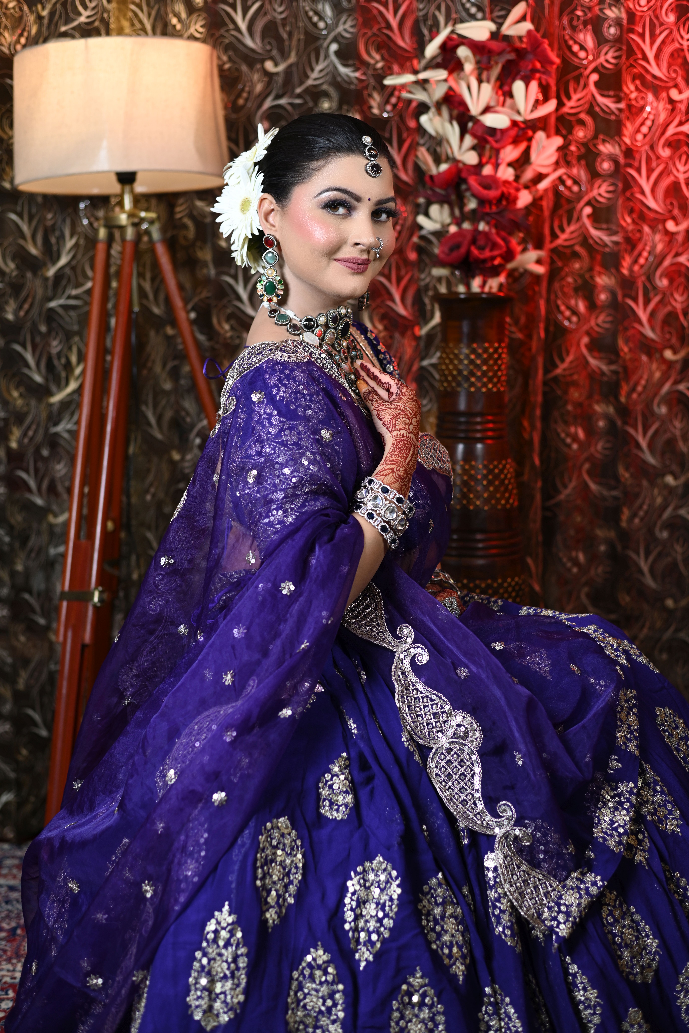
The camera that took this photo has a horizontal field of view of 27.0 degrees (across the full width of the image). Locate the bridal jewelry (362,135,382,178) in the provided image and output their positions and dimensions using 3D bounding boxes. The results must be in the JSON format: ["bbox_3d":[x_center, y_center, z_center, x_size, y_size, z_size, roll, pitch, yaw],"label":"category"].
[{"bbox_3d":[0.034,-0.445,1.775,0.022,0.056,0.012,-9,-17,-33],"label":"bridal jewelry"}]

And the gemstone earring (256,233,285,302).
[{"bbox_3d":[-0.092,-0.308,1.780,0.034,0.087,0.014,3,8,21],"label":"gemstone earring"}]

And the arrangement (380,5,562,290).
[{"bbox_3d":[0.215,-0.616,2.400,0.290,0.475,0.250,0,8,0],"label":"arrangement"}]

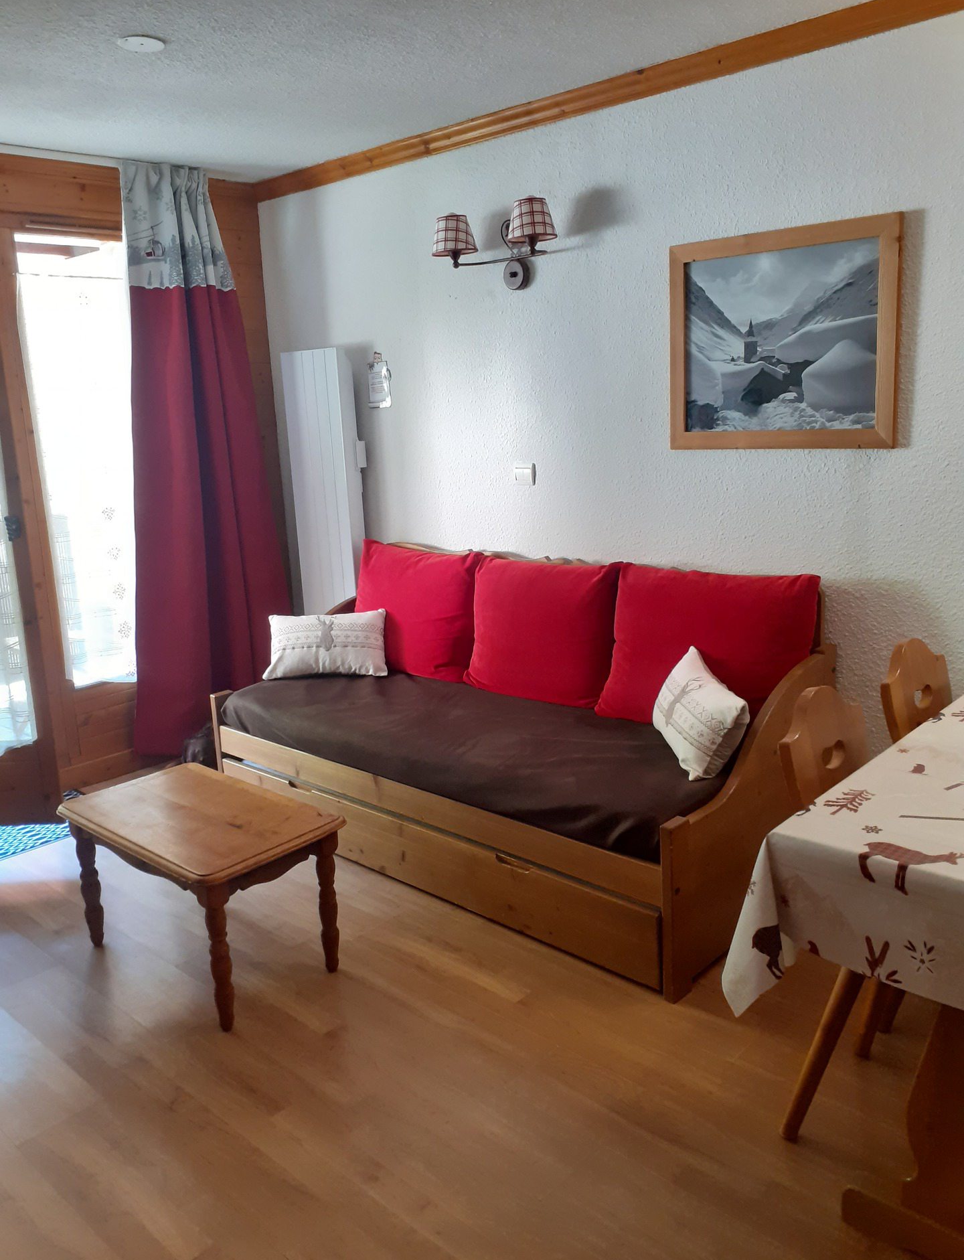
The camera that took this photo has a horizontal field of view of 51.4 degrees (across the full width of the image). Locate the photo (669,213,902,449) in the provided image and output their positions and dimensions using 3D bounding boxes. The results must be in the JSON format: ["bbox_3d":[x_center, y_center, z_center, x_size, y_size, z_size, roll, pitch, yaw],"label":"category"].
[{"bbox_3d":[0.875,-0.852,2.970,0.710,0.619,0.023,9,18,41],"label":"photo"}]

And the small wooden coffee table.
[{"bbox_3d":[-0.780,0.721,2.836,0.753,0.442,0.446,9,18,41],"label":"small wooden coffee table"}]

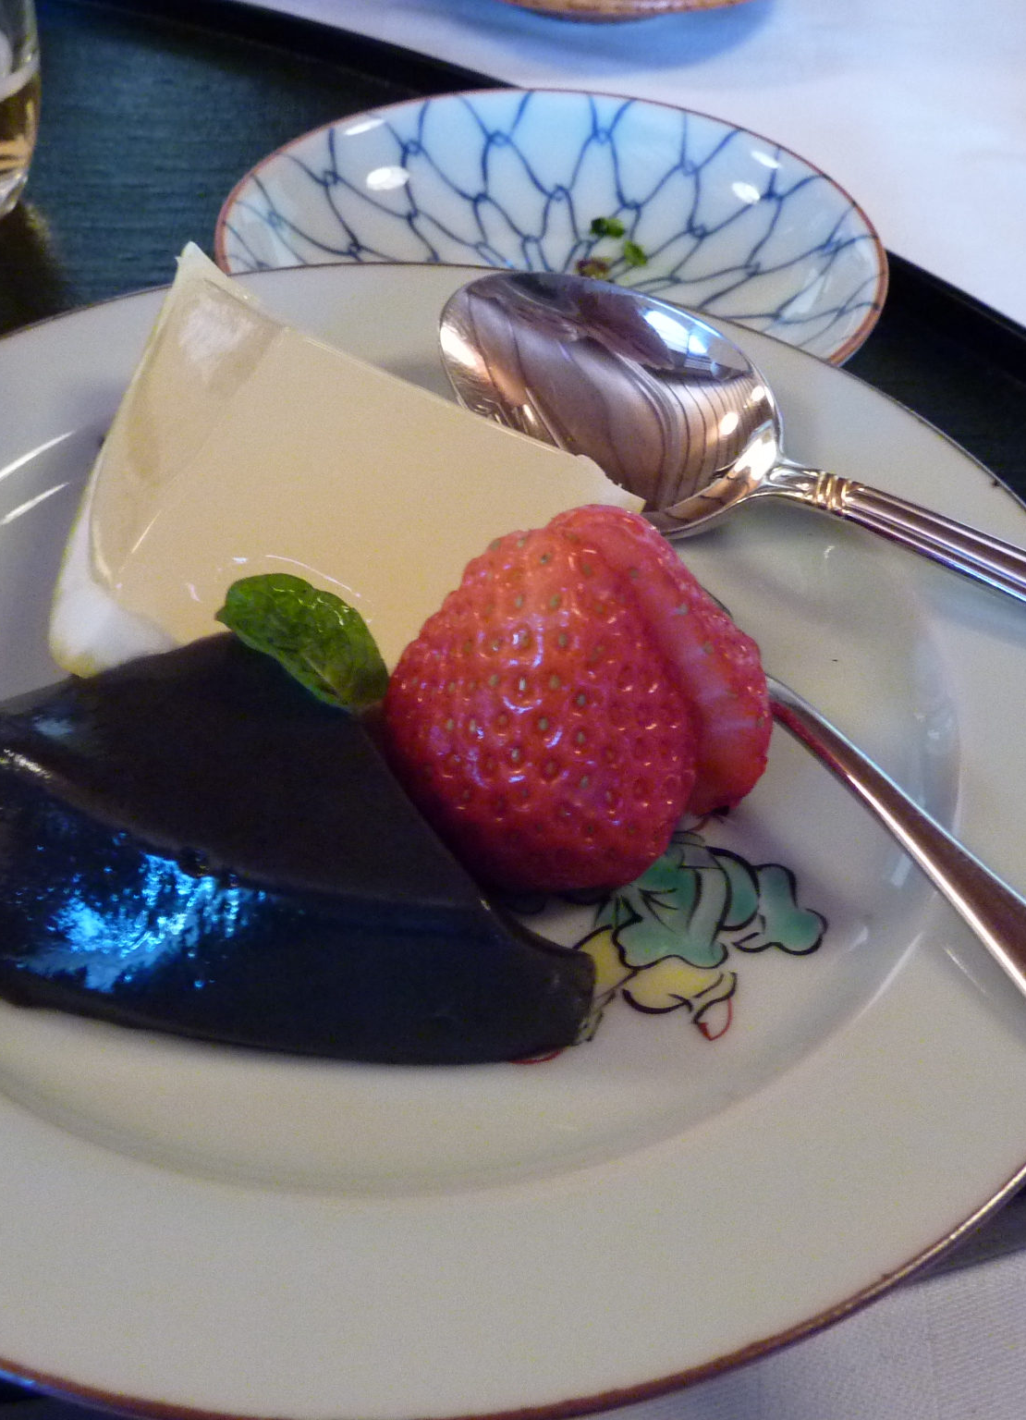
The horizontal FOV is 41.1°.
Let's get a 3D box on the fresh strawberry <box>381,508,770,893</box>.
[{"bbox_3d":[0.007,-0.003,0.159,0.044,0.041,0.038,28,51,22],"label":"fresh strawberry"}]

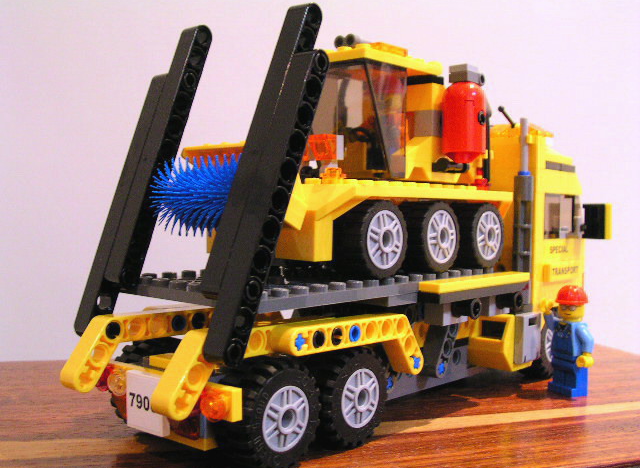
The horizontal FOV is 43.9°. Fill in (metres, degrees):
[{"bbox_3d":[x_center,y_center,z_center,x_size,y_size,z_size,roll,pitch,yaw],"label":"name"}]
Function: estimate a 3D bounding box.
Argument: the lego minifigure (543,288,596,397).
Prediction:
[{"bbox_3d":[0.098,0.042,0.312,0.013,0.043,0.022,0,3,-29],"label":"lego minifigure"}]

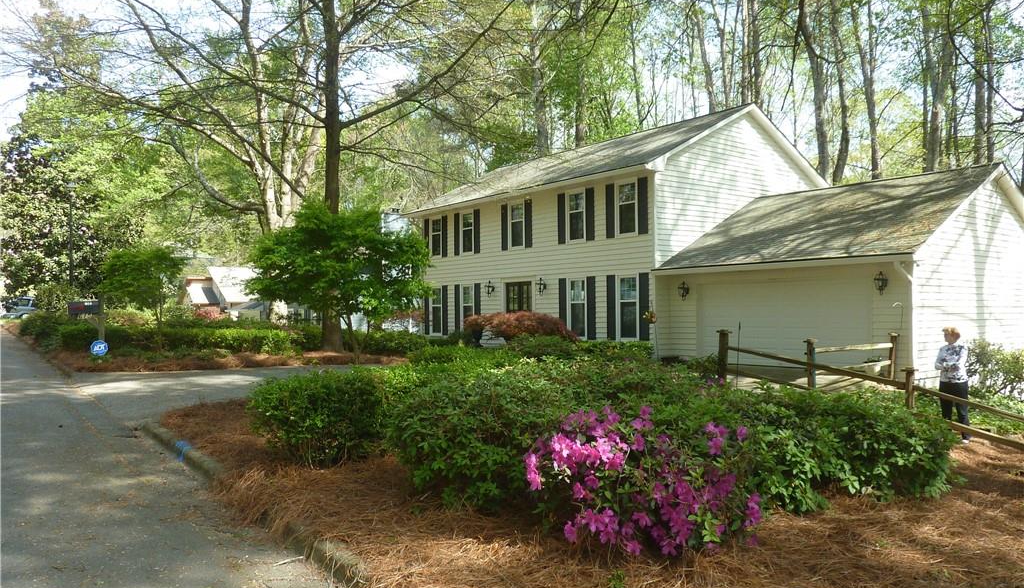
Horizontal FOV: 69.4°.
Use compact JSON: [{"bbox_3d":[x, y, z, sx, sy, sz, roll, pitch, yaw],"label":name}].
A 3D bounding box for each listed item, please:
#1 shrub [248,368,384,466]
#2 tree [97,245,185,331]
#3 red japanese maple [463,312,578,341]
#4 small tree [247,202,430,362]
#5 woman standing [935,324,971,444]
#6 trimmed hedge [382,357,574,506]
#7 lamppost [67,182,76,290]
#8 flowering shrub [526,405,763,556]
[{"bbox_3d":[-1.933,1.158,7.350,1.350,0.860,1.250,0,-1,0],"label":"shrub"},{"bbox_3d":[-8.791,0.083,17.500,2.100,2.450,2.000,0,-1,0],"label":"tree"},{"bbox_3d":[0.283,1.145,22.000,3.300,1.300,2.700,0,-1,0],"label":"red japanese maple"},{"bbox_3d":[-4.153,-0.287,17.700,4.300,3.850,4.100,0,-1,0],"label":"small tree"},{"bbox_3d":[6.165,1.267,10.350,0.500,1.620,0.360,-2,-2,41],"label":"woman standing"},{"bbox_3d":[-0.259,1.112,6.500,1.600,0.970,1.700,0,-1,0],"label":"trimmed hedge"},{"bbox_3d":[-14.296,-1.217,24.000,0.320,4.900,0.320,0,-1,0],"label":"lamppost"},{"bbox_3d":[0.914,1.169,5.100,1.600,0.880,1.200,0,-1,0],"label":"flowering shrub"}]

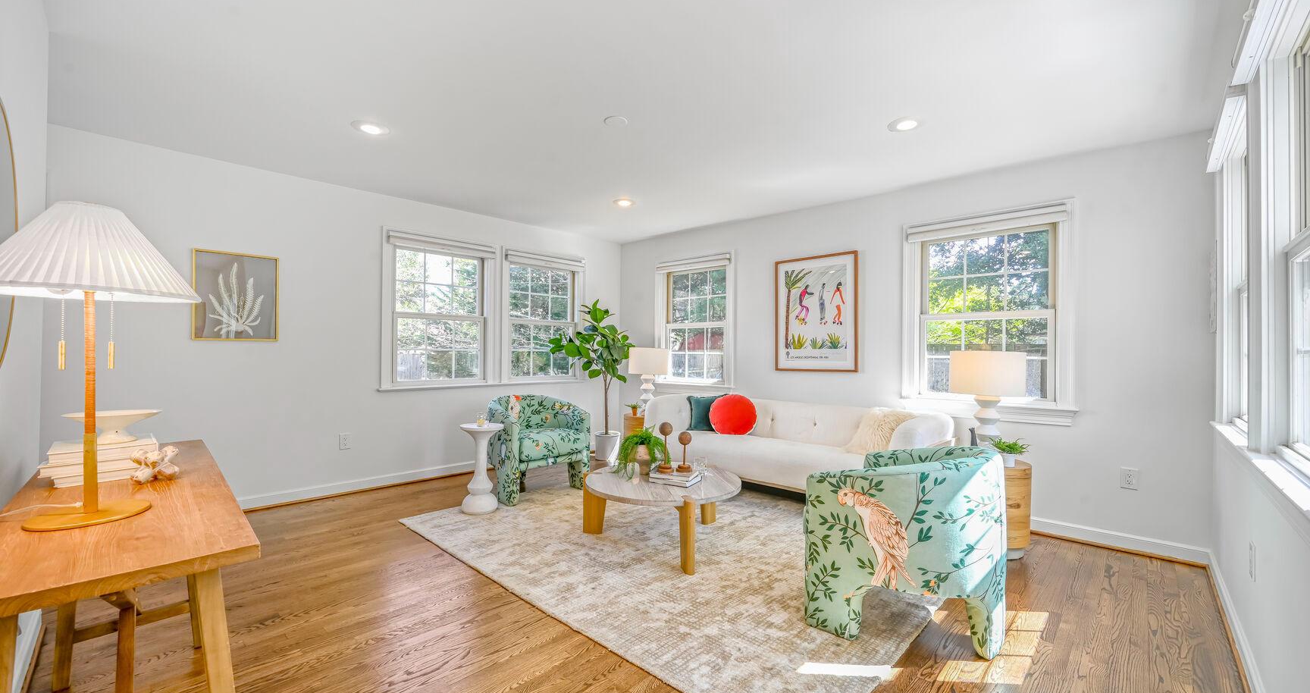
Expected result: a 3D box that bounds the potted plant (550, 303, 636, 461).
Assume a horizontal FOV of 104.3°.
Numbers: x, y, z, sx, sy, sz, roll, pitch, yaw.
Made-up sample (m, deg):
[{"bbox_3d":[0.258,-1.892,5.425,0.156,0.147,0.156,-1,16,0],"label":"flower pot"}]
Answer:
[{"bbox_3d":[-0.628,0.371,5.412,0.830,1.690,0.740,1,0,-1],"label":"potted plant"}]

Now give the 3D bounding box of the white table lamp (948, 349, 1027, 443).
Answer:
[{"bbox_3d":[2.039,0.356,3.116,0.400,0.645,0.400,0,-1,44],"label":"white table lamp"}]

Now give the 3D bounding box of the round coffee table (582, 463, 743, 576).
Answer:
[{"bbox_3d":[0.053,1.002,3.112,0.954,0.382,0.954,0,-1,0],"label":"round coffee table"}]

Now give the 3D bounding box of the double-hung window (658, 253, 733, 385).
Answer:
[{"bbox_3d":[0.387,-0.273,5.422,1.030,1.340,0.110,0,-1,44],"label":"double-hung window"}]

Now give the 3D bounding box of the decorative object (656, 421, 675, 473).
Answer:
[{"bbox_3d":[0.067,0.613,3.112,0.095,0.298,0.095,0,-1,0],"label":"decorative object"}]

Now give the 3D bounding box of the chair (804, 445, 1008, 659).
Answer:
[{"bbox_3d":[1.139,0.835,2.225,0.700,0.755,0.700,0,-1,44],"label":"chair"}]

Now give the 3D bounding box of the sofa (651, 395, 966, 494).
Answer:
[{"bbox_3d":[0.969,0.844,4.080,2.389,0.748,0.803,0,-1,43],"label":"sofa"}]

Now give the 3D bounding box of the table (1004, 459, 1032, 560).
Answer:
[{"bbox_3d":[2.008,0.954,3.092,0.457,0.525,0.457,0,-1,0],"label":"table"}]

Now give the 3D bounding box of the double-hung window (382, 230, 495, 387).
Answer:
[{"bbox_3d":[-1.930,-0.303,4.635,0.110,1.340,1.010,0,-1,44],"label":"double-hung window"}]

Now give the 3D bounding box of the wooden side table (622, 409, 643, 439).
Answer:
[{"bbox_3d":[-0.090,0.935,5.034,0.430,0.520,0.430,0,0,44],"label":"wooden side table"}]

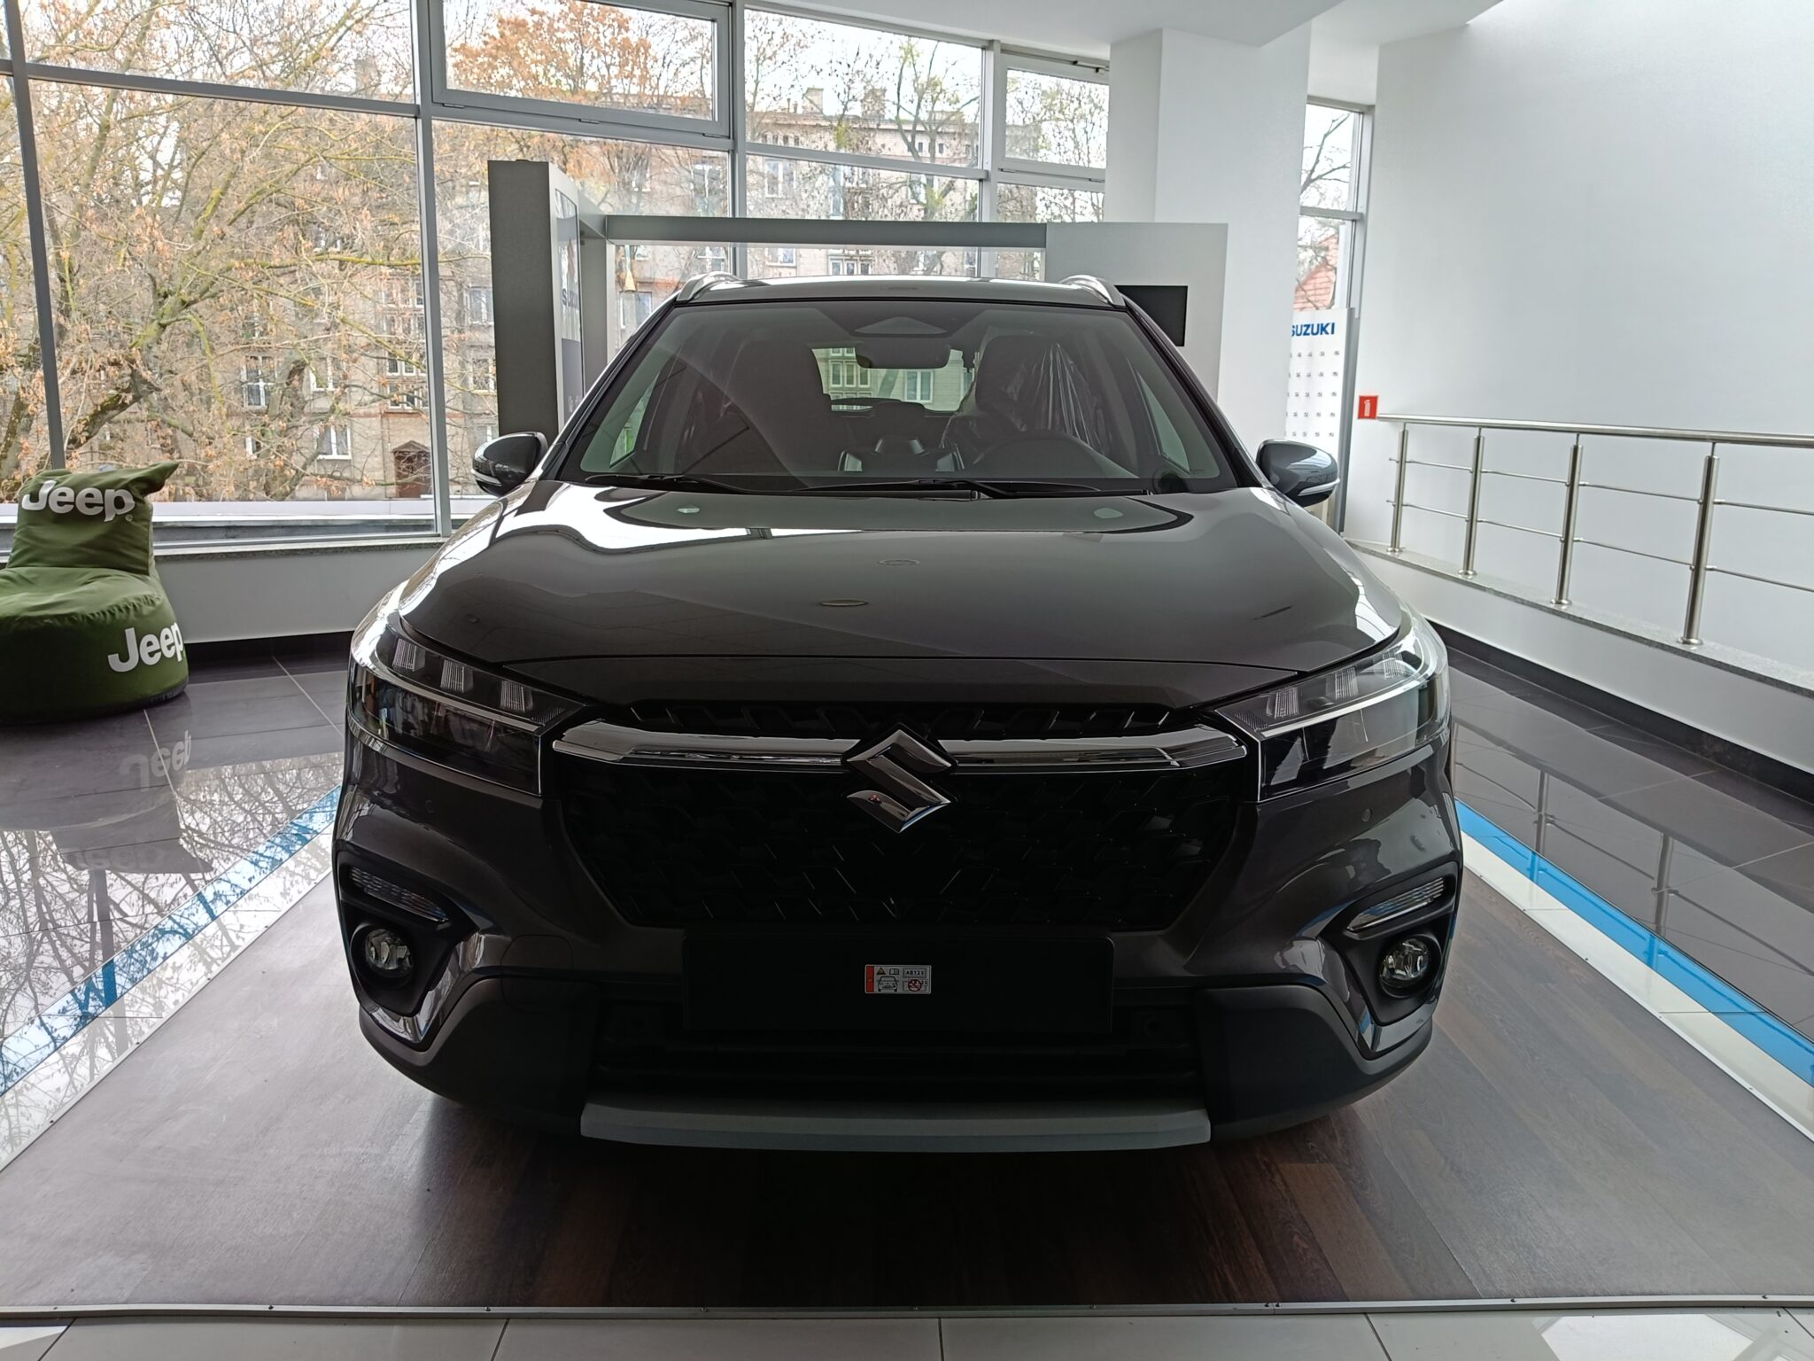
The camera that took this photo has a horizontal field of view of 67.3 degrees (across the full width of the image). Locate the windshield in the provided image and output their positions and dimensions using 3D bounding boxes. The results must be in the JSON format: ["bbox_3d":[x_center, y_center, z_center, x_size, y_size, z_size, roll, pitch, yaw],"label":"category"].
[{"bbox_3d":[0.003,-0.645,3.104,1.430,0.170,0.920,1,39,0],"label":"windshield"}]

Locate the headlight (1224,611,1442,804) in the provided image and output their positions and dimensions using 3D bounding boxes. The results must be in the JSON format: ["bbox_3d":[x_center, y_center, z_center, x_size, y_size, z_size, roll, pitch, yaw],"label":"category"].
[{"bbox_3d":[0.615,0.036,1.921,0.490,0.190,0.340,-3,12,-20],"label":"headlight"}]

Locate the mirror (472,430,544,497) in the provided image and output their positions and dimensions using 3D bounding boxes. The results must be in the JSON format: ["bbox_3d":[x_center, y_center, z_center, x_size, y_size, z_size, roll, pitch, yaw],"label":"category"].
[{"bbox_3d":[-0.916,-0.506,3.190,0.210,0.160,0.140,1,11,0],"label":"mirror"}]

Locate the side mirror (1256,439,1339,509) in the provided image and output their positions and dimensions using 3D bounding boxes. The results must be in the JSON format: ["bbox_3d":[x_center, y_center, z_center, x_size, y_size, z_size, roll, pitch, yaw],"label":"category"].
[{"bbox_3d":[0.909,-0.483,3.190,0.210,0.160,0.140,1,11,0],"label":"side mirror"}]

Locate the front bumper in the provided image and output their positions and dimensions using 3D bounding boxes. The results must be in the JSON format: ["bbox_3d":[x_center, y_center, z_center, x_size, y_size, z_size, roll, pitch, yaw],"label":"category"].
[{"bbox_3d":[-0.007,0.328,1.924,1.720,0.455,0.520,1,11,0],"label":"front bumper"}]

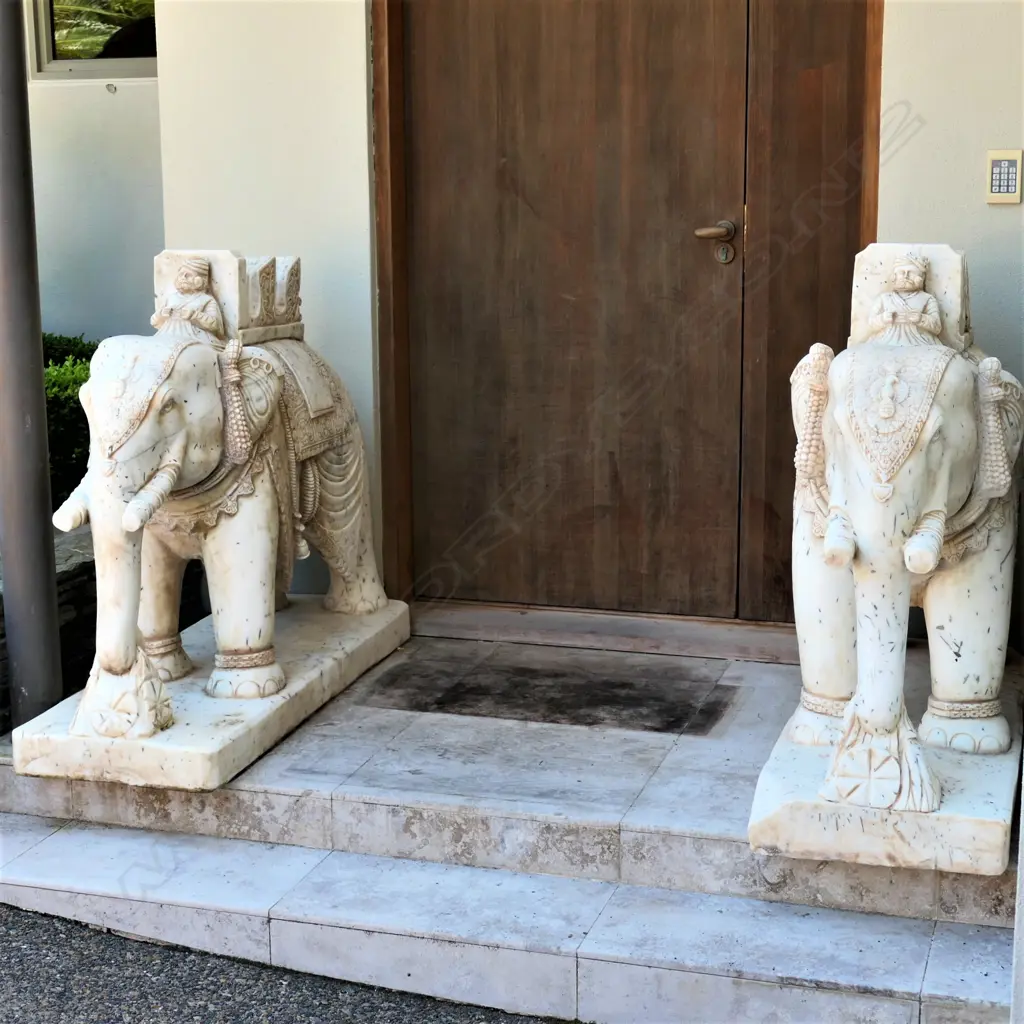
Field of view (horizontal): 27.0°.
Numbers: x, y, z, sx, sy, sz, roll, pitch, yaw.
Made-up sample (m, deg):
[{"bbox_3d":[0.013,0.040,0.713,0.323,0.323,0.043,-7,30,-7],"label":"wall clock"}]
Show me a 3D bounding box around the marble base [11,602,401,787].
[{"bbox_3d":[-0.644,0.389,4.930,0.458,0.085,1.185,3,13,17],"label":"marble base"}]

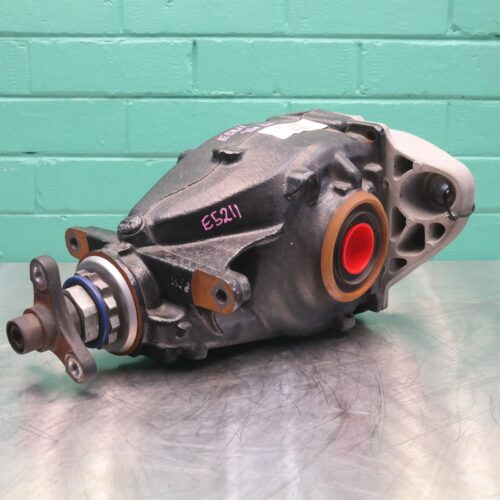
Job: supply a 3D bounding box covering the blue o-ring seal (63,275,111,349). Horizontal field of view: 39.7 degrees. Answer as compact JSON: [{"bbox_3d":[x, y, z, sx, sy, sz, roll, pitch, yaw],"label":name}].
[{"bbox_3d":[-0.147,0.057,0.624,0.068,0.068,0.006,12,22,42],"label":"blue o-ring seal"}]

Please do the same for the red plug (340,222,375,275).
[{"bbox_3d":[0.103,-0.003,0.703,0.021,0.052,0.052,14,18,42],"label":"red plug"}]

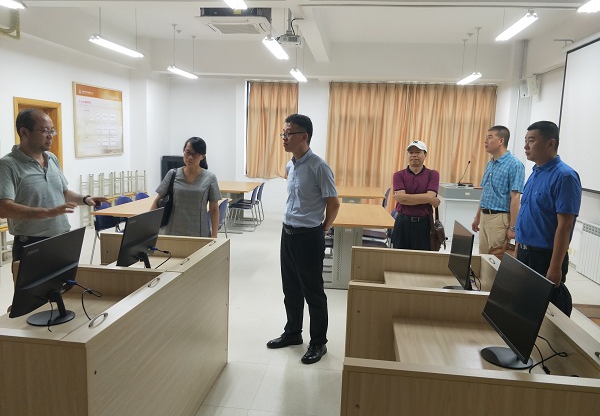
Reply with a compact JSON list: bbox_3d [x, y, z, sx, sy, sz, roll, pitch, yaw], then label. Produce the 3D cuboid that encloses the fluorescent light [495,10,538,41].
[{"bbox_3d":[2.816,-2.354,5.669,0.160,0.100,1.220,3,9,7],"label":"fluorescent light"}]

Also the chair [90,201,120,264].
[{"bbox_3d":[-2.053,0.327,4.971,0.500,0.790,0.460,3,9,7],"label":"chair"}]

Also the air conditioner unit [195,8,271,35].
[{"bbox_3d":[-0.827,-2.625,5.963,0.950,0.280,0.950,3,9,7],"label":"air conditioner unit"}]

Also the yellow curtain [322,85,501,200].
[{"bbox_3d":[2.151,-1.167,8.765,3.280,2.600,0.150,3,9,7],"label":"yellow curtain"}]

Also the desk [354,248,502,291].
[{"bbox_3d":[0.723,0.779,2.490,0.920,0.892,0.760,3,9,7],"label":"desk"}]

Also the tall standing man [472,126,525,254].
[{"bbox_3d":[1.804,0.145,3.986,0.330,1.770,0.500,-4,11,-34],"label":"tall standing man"}]

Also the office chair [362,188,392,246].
[{"bbox_3d":[1.190,0.159,6.801,0.550,0.800,0.470,3,9,7],"label":"office chair"}]

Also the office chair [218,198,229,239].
[{"bbox_3d":[-1.131,0.330,5.166,0.510,0.800,0.470,3,9,7],"label":"office chair"}]

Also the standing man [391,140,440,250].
[{"bbox_3d":[1.060,0.168,4.098,0.480,1.630,0.340,4,9,13],"label":"standing man"}]

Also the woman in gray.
[{"bbox_3d":[-0.921,0.193,3.676,0.500,1.550,0.300,1,9,-4],"label":"woman in gray"}]

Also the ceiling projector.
[{"bbox_3d":[-0.121,-2.084,5.438,0.290,0.120,0.360,3,9,7],"label":"ceiling projector"}]

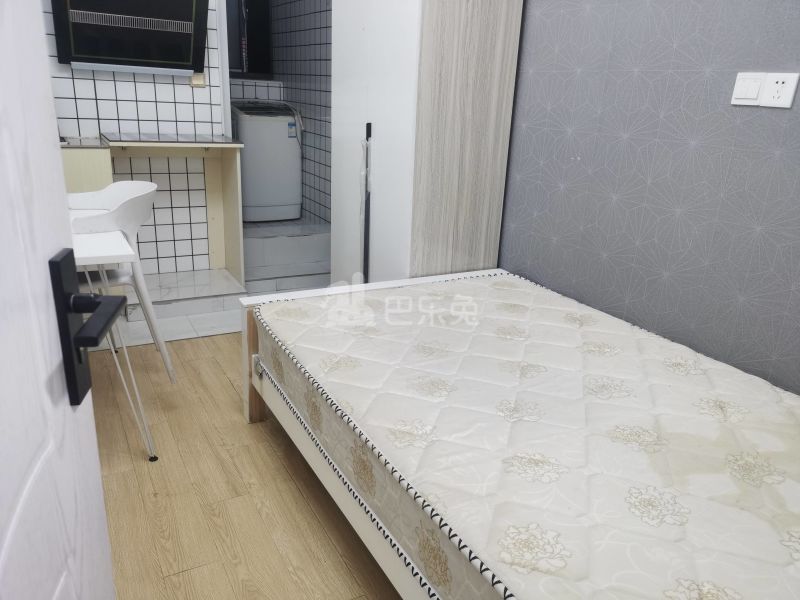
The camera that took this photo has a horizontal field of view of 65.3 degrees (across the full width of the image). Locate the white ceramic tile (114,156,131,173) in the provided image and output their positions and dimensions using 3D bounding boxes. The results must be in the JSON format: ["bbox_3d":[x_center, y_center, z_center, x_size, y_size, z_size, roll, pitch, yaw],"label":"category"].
[{"bbox_3d":[-1.558,-0.761,3.509,0.090,0.098,0.010,-8,21,-28],"label":"white ceramic tile"}]

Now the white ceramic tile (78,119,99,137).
[{"bbox_3d":[-1.682,-0.925,3.374,0.098,0.098,0.010,-8,21,-28],"label":"white ceramic tile"}]

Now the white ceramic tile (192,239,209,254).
[{"bbox_3d":[-1.239,-0.328,3.885,0.100,0.100,0.010,-7,21,-26],"label":"white ceramic tile"}]

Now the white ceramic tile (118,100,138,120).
[{"bbox_3d":[-1.496,-1.040,3.432,0.099,0.099,0.010,-8,22,-28],"label":"white ceramic tile"}]

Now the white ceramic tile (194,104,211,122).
[{"bbox_3d":[-1.151,-1.096,3.652,0.100,0.100,0.010,-7,21,-26],"label":"white ceramic tile"}]

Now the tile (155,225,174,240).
[{"bbox_3d":[-1.461,-0.418,3.874,0.101,0.101,0.009,-7,20,-28],"label":"tile"}]

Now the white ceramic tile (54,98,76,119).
[{"bbox_3d":[-1.787,-1.021,3.345,0.100,0.100,0.010,-7,21,-26],"label":"white ceramic tile"}]

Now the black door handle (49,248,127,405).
[{"bbox_3d":[-0.379,0.053,0.753,0.076,0.194,0.169,-1,18,-11],"label":"black door handle"}]

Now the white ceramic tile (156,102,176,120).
[{"bbox_3d":[-1.325,-1.068,3.534,0.098,0.098,0.010,-8,21,-28],"label":"white ceramic tile"}]

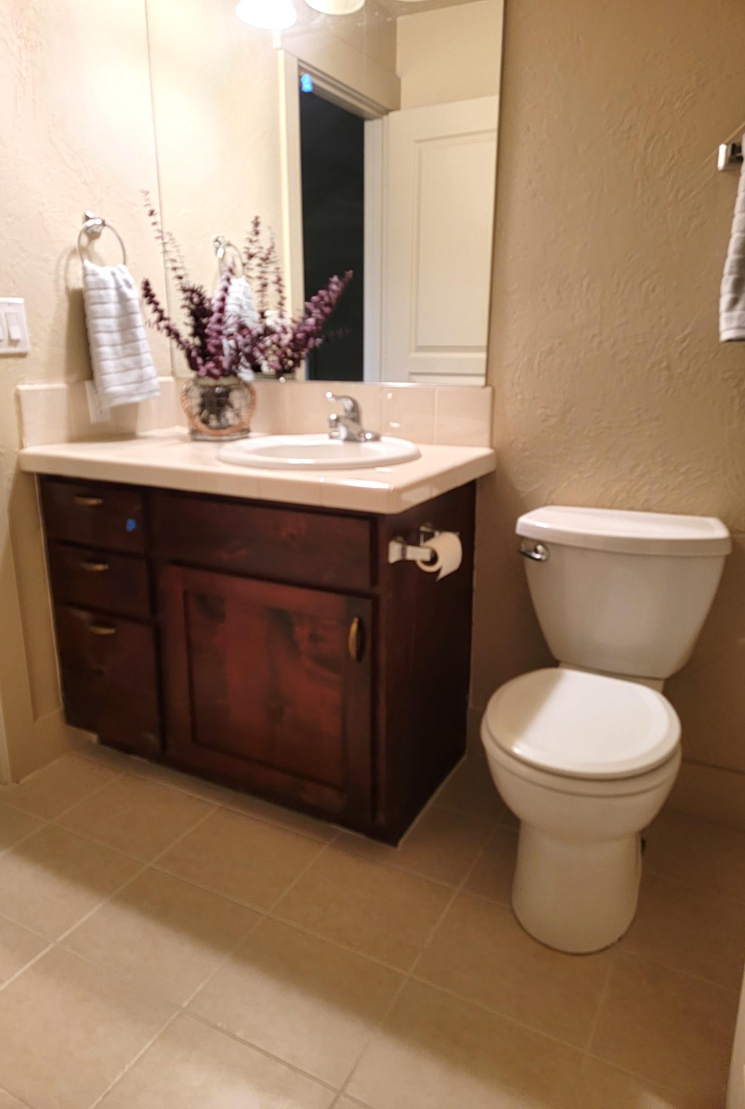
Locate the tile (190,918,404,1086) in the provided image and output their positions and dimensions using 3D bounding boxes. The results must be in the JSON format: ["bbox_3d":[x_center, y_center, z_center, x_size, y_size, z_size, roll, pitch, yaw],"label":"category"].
[{"bbox_3d":[-0.139,0.831,1.451,0.330,0.010,0.255,9,19,27],"label":"tile"}]

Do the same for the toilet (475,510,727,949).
[{"bbox_3d":[0.453,0.355,1.591,0.433,0.762,0.697,7,18,23],"label":"toilet"}]

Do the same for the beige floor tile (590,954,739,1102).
[{"bbox_3d":[0.570,0.833,1.333,0.325,0.010,0.255,9,18,27],"label":"beige floor tile"}]

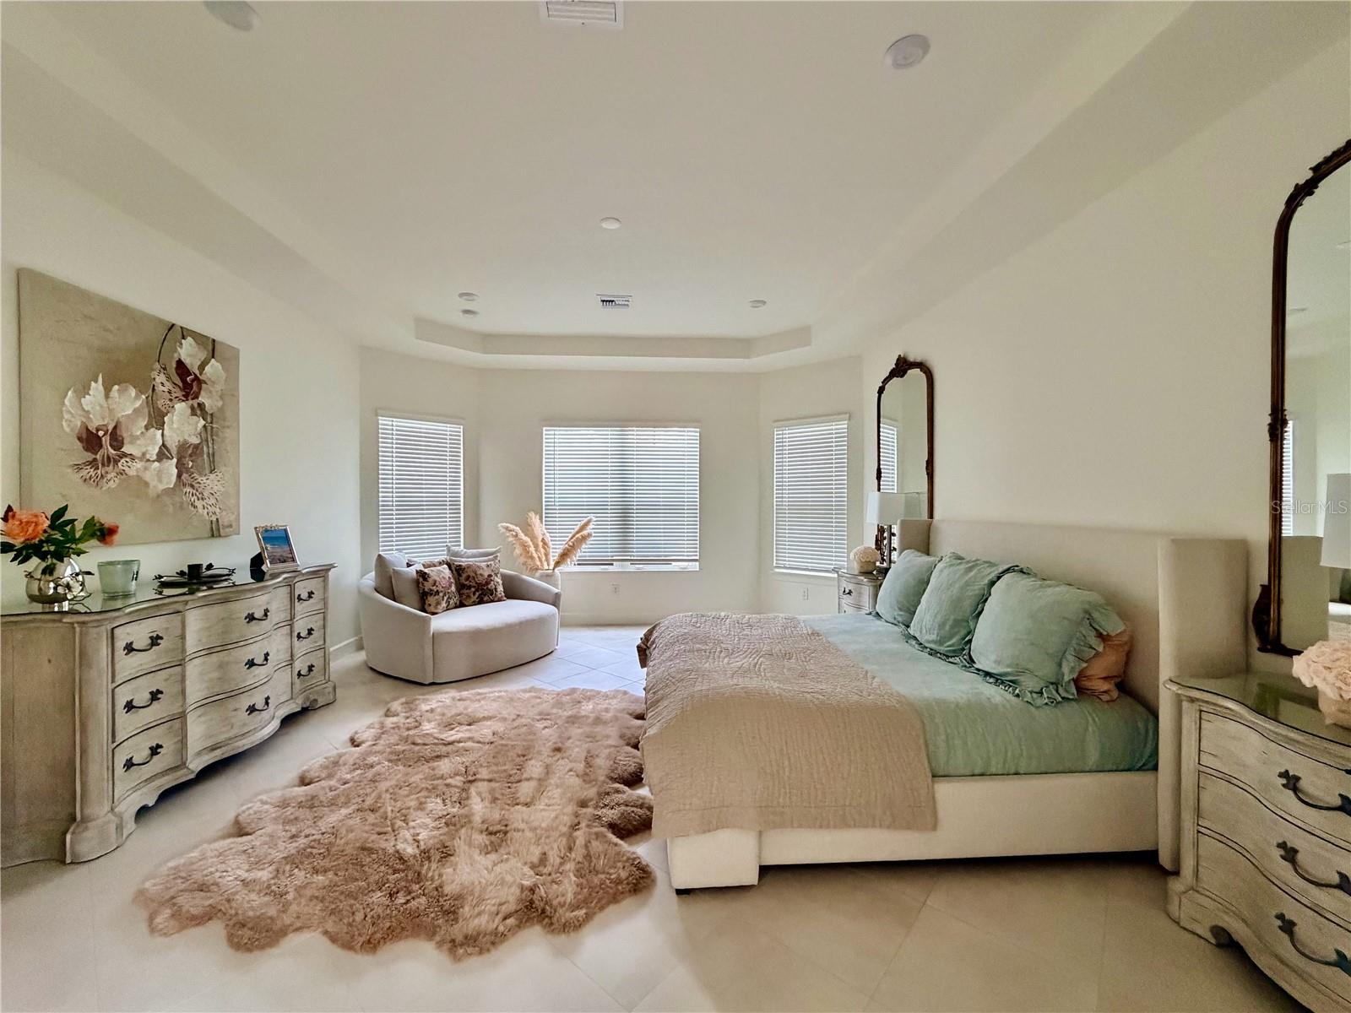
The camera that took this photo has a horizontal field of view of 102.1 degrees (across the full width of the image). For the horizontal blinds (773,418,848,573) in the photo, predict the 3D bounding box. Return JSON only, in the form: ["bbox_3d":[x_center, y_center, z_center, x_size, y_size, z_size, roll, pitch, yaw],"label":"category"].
[{"bbox_3d":[1.429,-0.098,5.844,0.832,1.572,0.060,0,1,38],"label":"horizontal blinds"}]

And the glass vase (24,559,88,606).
[{"bbox_3d":[-2.700,0.324,2.376,0.180,0.190,0.180,0,1,42],"label":"glass vase"}]

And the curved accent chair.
[{"bbox_3d":[-1.847,0.997,4.965,1.311,0.733,1.403,0,1,37],"label":"curved accent chair"}]

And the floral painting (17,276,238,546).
[{"bbox_3d":[-2.833,-0.415,2.961,0.040,1.210,1.269,0,1,-3],"label":"floral painting"}]

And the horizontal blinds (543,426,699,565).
[{"bbox_3d":[-0.600,-0.122,6.101,1.746,1.551,0.060,0,1,-3],"label":"horizontal blinds"}]

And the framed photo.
[{"bbox_3d":[-2.729,0.285,3.758,0.060,0.290,0.210,-24,-9,23],"label":"framed photo"}]

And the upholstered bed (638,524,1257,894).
[{"bbox_3d":[0.992,0.748,3.136,2.228,1.265,2.214,0,1,-3],"label":"upholstered bed"}]

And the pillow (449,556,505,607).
[{"bbox_3d":[-1.863,0.692,5.125,0.480,0.470,0.150,-1,-17,-45],"label":"pillow"}]

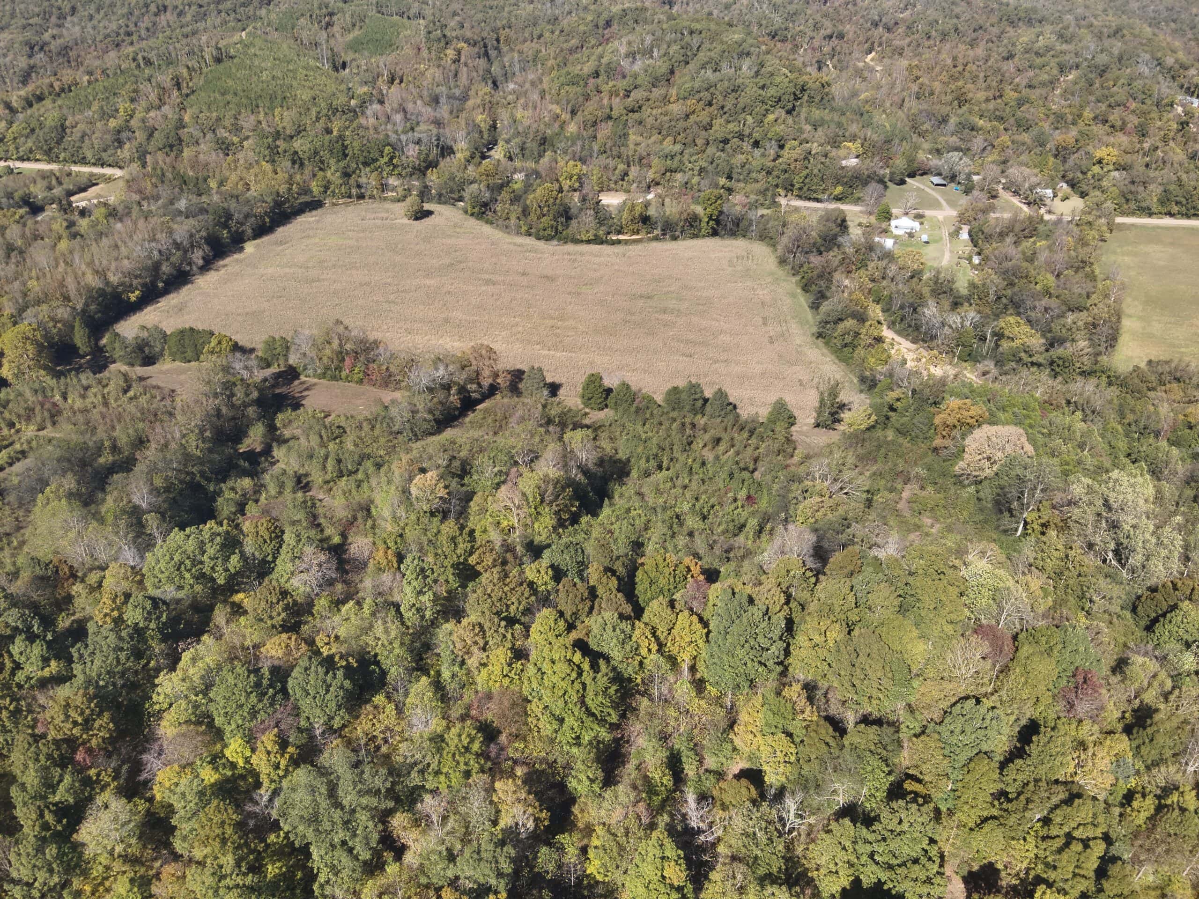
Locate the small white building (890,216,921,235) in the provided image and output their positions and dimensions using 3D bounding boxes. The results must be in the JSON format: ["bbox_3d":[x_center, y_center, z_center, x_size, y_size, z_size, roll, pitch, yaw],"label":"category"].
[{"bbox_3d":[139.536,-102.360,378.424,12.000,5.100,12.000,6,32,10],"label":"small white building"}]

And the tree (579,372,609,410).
[{"bbox_3d":[-1.467,-17.055,233.957,7.426,10.600,7.426,0,32,0],"label":"tree"}]

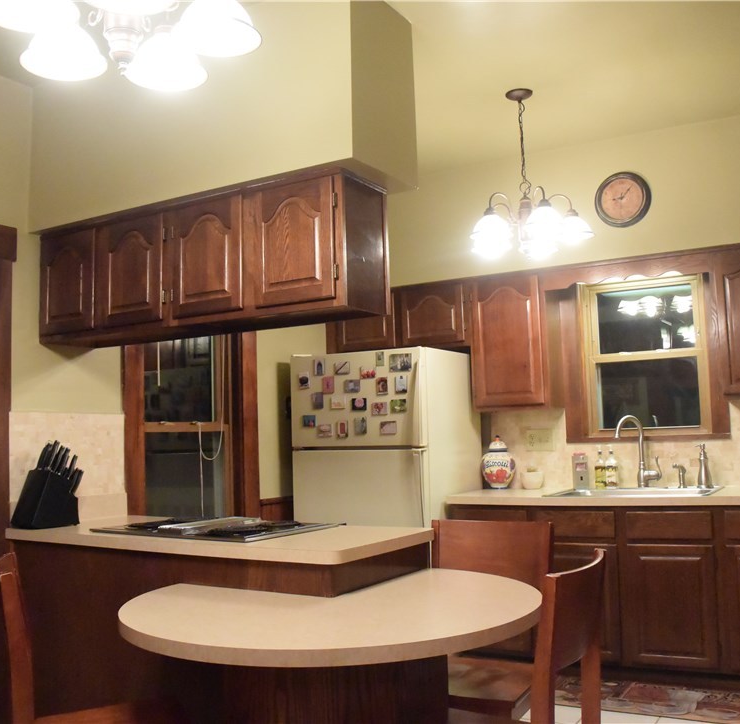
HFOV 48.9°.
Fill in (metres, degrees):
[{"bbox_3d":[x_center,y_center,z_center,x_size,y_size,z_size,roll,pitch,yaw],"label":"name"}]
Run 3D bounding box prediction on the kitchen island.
[{"bbox_3d":[-0.558,1.052,2.858,1.489,0.910,0.620,-5,-6,30],"label":"kitchen island"}]

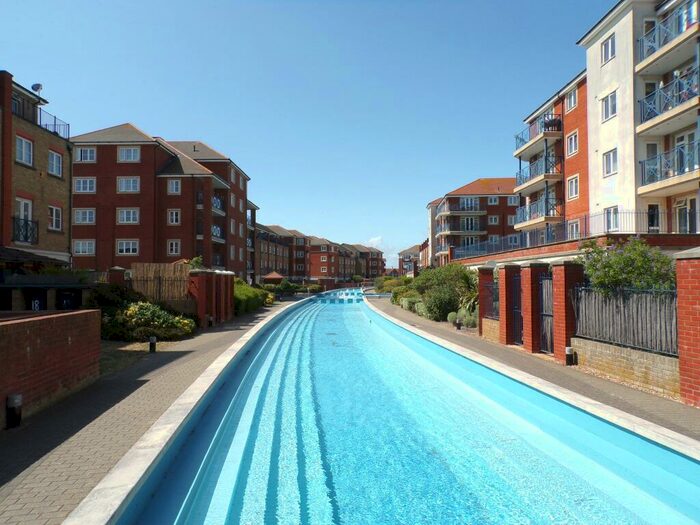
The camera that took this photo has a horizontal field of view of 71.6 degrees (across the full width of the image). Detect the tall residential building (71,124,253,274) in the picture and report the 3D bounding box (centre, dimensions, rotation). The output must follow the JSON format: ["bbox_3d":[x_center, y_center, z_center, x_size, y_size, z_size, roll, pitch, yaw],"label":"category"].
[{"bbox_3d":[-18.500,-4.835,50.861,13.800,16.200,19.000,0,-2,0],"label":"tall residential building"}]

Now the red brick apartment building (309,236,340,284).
[{"bbox_3d":[-6.900,-0.543,128.569,7.500,12.100,11.000,0,-2,9],"label":"red brick apartment building"}]

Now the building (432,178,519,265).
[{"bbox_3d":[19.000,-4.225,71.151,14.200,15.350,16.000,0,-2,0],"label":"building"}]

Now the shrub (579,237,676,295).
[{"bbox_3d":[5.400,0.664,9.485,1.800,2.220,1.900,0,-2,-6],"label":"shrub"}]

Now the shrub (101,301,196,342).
[{"bbox_3d":[-6.050,1.700,14.357,2.800,1.030,1.700,0,-2,-6],"label":"shrub"}]

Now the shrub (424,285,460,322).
[{"bbox_3d":[3.800,1.629,20.061,1.500,1.500,1.400,0,-2,0],"label":"shrub"}]

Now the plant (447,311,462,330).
[{"bbox_3d":[3.550,1.948,16.551,0.500,0.660,0.500,0,-2,0],"label":"plant"}]

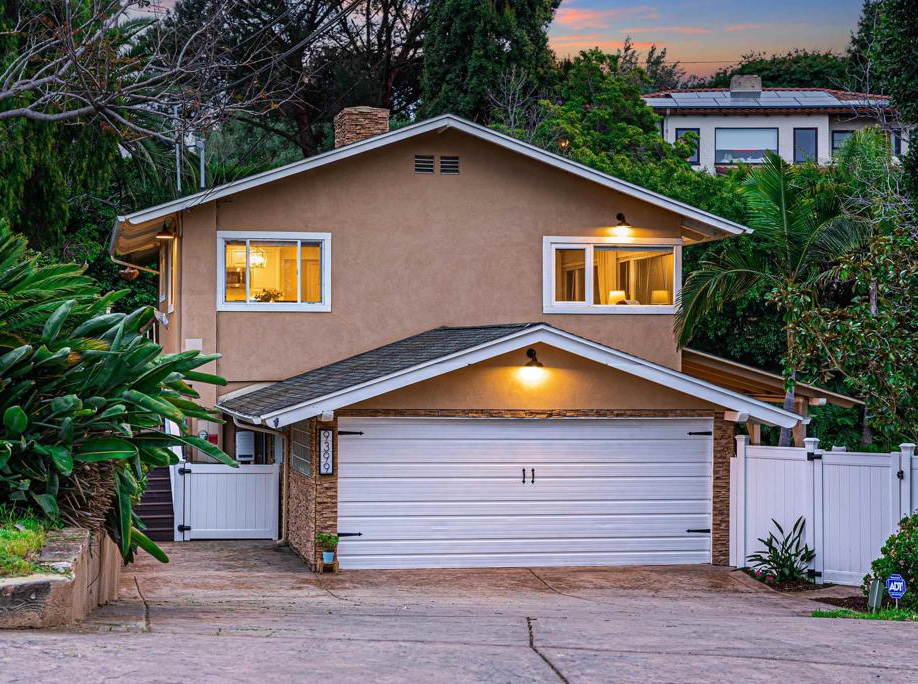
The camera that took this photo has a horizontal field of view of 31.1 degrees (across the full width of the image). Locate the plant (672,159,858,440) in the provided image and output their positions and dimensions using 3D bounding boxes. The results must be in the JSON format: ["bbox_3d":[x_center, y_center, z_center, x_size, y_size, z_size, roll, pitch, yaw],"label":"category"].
[{"bbox_3d":[5.041,0.034,26.800,3.000,6.221,2.900,1,-1,-12],"label":"plant"}]

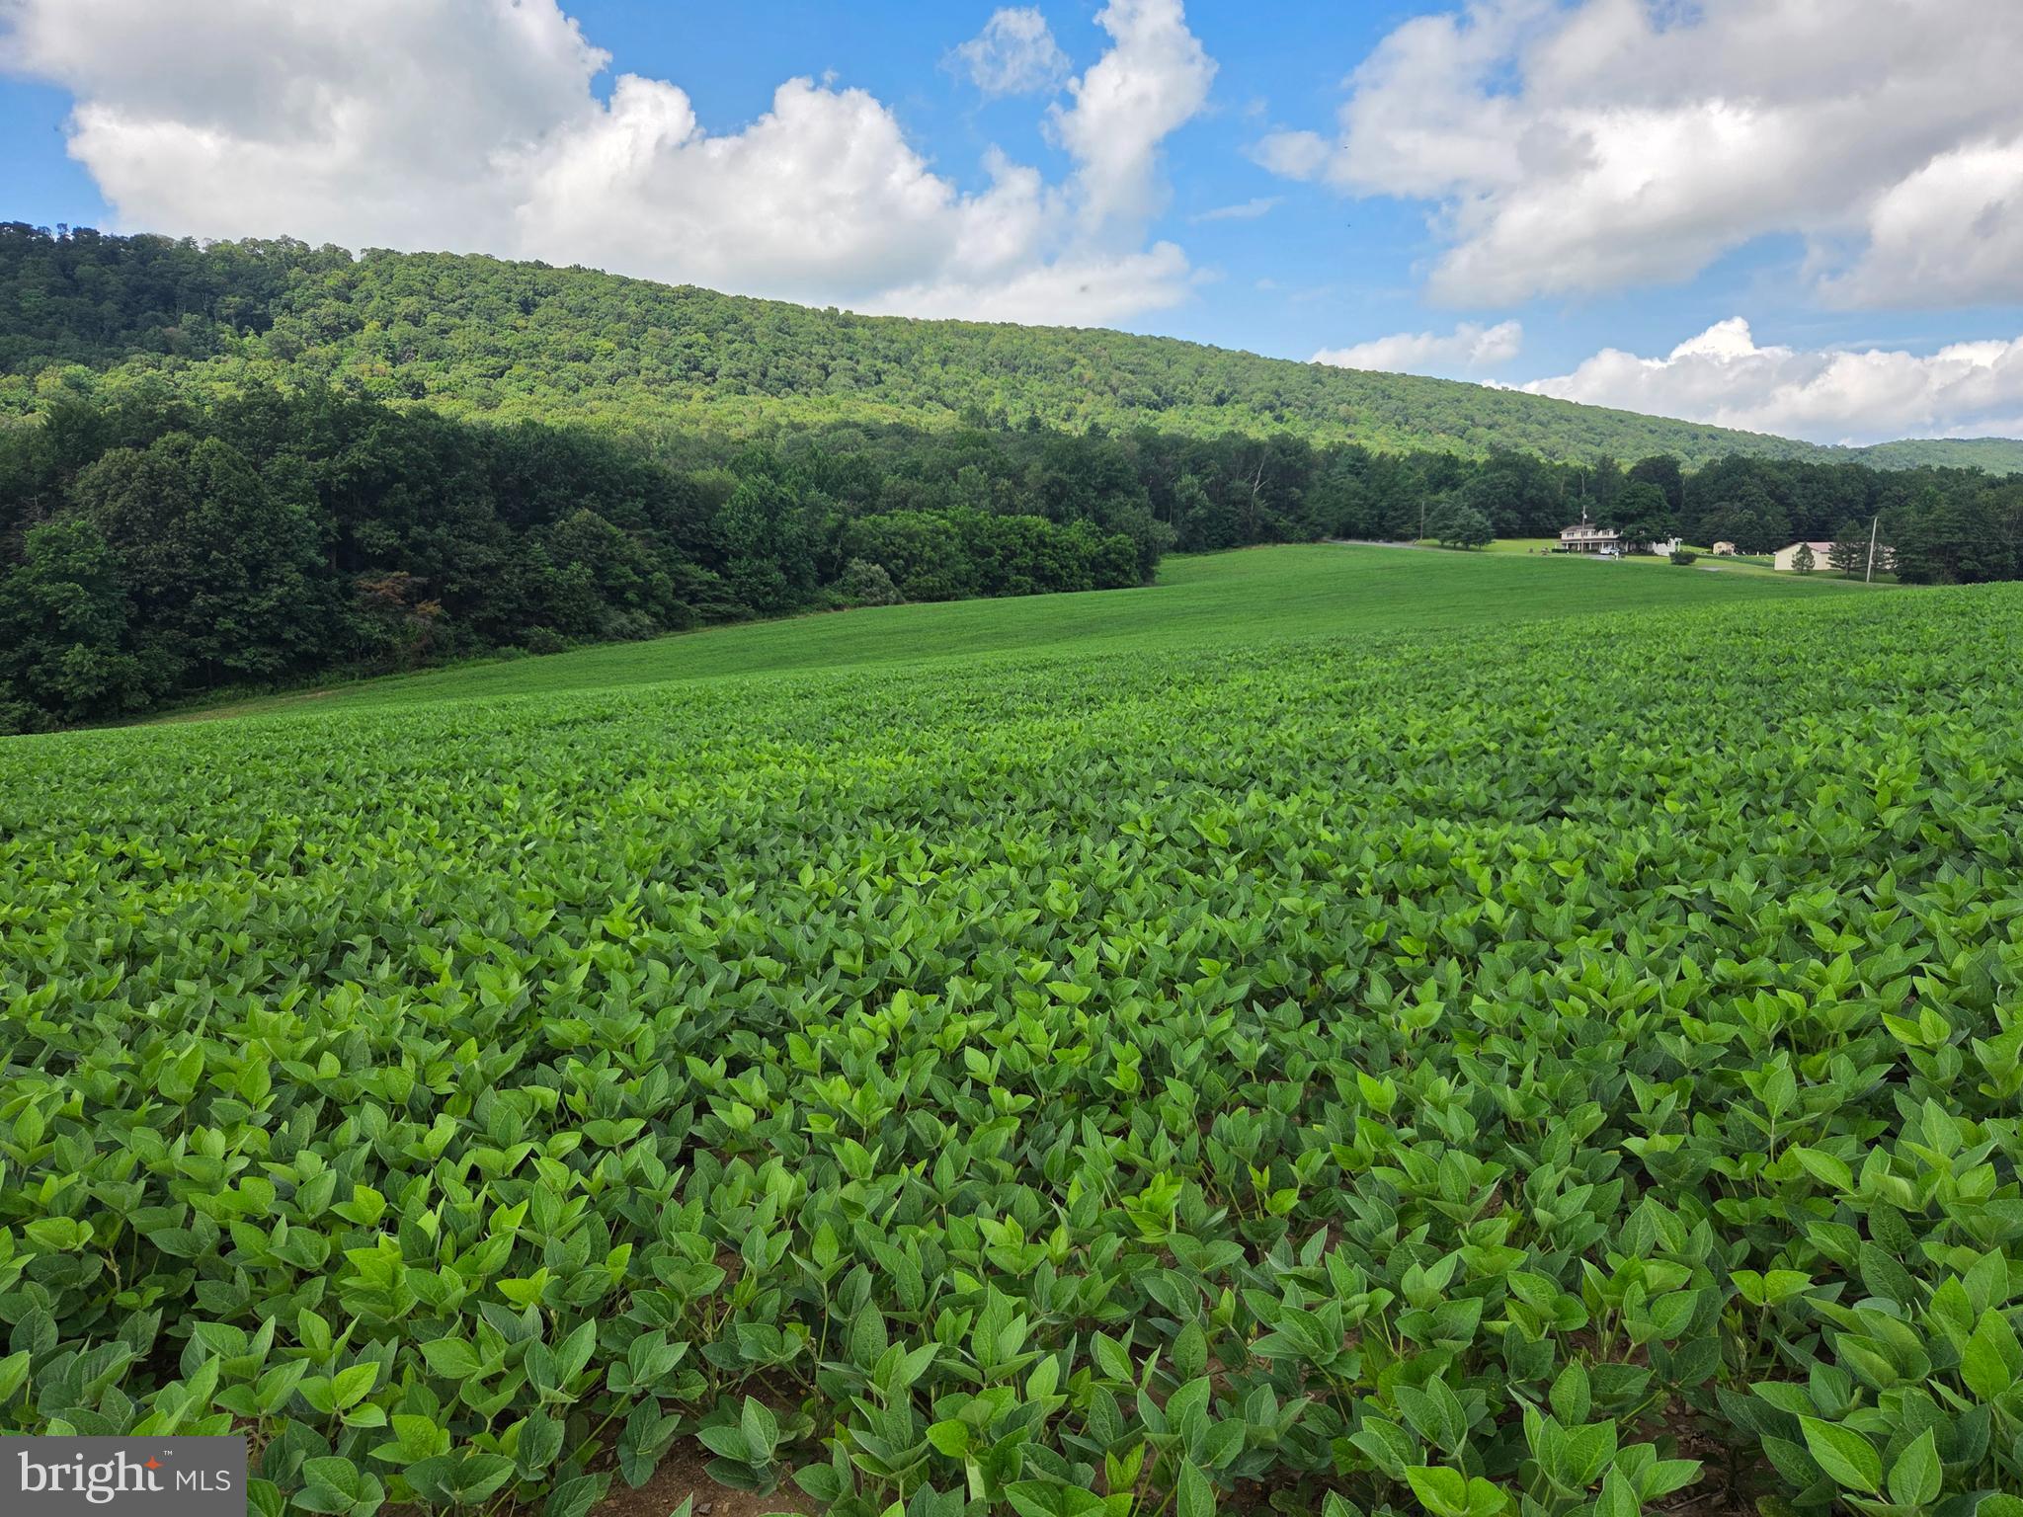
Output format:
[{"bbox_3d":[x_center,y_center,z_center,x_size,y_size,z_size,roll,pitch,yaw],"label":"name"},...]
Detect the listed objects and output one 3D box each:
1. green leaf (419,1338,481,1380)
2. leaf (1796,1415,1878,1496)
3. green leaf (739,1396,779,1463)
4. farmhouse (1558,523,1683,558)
[{"bbox_3d":[-0.752,0.804,1.800,0.089,0.025,0.058,18,35,4],"label":"green leaf"},{"bbox_3d":[0.999,0.840,1.620,0.070,0.025,0.108,-30,37,-8],"label":"leaf"},{"bbox_3d":[-0.337,0.899,1.800,0.055,0.025,0.086,-17,56,-23],"label":"green leaf"},{"bbox_3d":[131.446,-47.055,290.000,22.500,7.400,10.000,6,11,36],"label":"farmhouse"}]

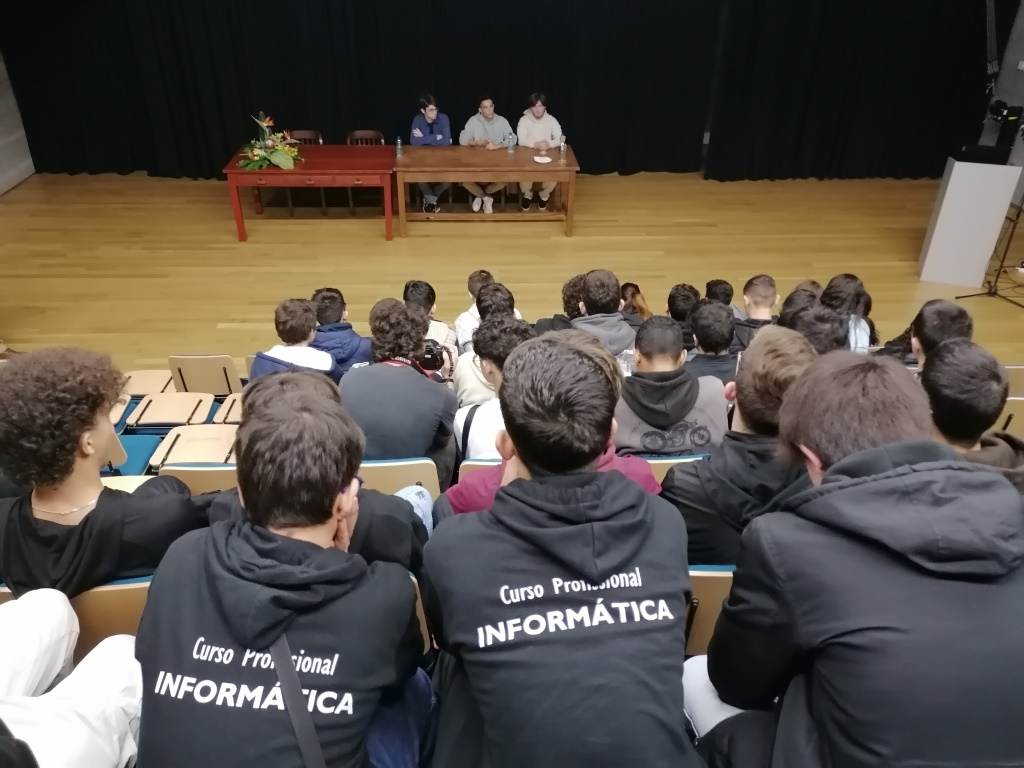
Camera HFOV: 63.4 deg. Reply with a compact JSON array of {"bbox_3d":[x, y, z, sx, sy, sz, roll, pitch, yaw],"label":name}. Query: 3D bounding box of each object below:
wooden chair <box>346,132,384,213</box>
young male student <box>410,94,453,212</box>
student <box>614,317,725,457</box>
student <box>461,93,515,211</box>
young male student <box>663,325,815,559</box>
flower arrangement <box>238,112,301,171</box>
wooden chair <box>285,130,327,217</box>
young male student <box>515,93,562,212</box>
[{"bbox_3d":[-1.687,-2.443,9.618,0.440,0.870,0.500,0,31,-3],"label":"wooden chair"},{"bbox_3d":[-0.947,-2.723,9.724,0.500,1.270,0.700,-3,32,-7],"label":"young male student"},{"bbox_3d":[0.552,0.227,3.317,0.480,1.250,0.750,-2,32,-6],"label":"student"},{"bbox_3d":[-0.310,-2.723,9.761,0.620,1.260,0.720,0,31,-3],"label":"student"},{"bbox_3d":[0.576,0.361,2.273,0.500,1.220,0.780,-1,32,-5],"label":"young male student"},{"bbox_3d":[-2.545,-2.607,8.728,0.620,0.530,0.500,0,31,-3],"label":"flower arrangement"},{"bbox_3d":[-2.375,-2.438,9.581,0.440,0.870,0.500,0,31,-3],"label":"wooden chair"},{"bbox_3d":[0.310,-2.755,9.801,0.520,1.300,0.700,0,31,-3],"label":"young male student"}]

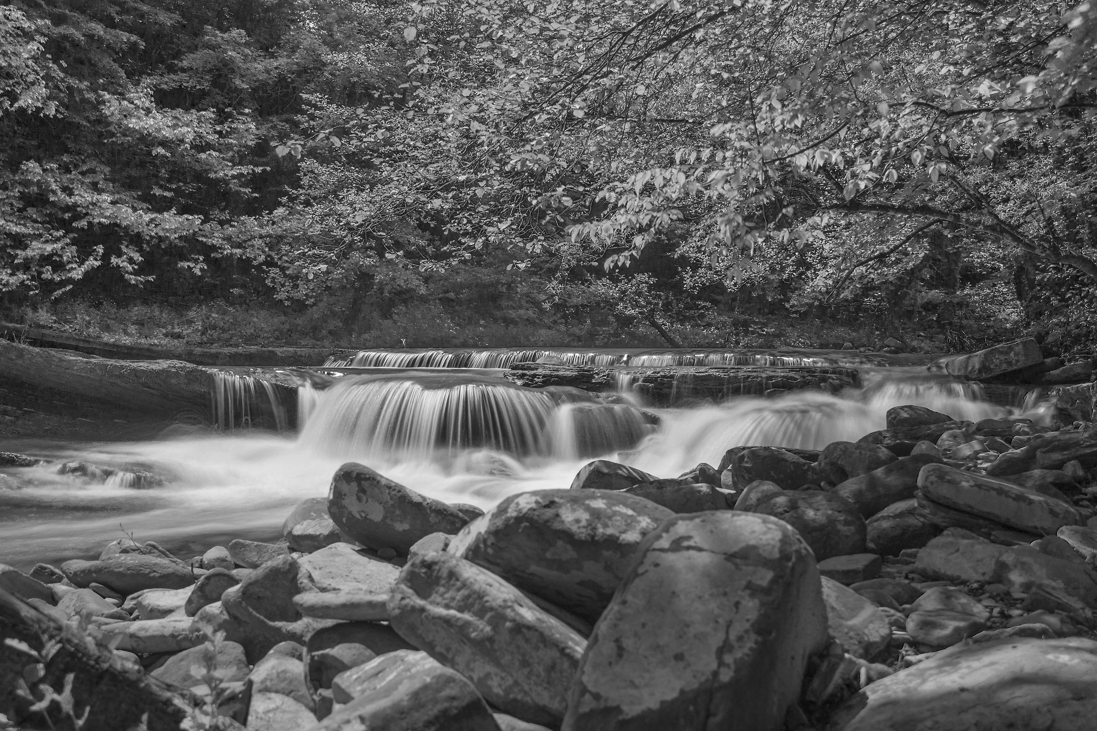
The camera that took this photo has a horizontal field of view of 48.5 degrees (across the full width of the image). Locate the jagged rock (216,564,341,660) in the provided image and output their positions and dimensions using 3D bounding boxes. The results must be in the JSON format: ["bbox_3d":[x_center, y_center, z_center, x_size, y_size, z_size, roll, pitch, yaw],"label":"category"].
[{"bbox_3d":[-0.880,0.804,3.942,0.378,0.270,0.270,0,2,5],"label":"jagged rock"}]

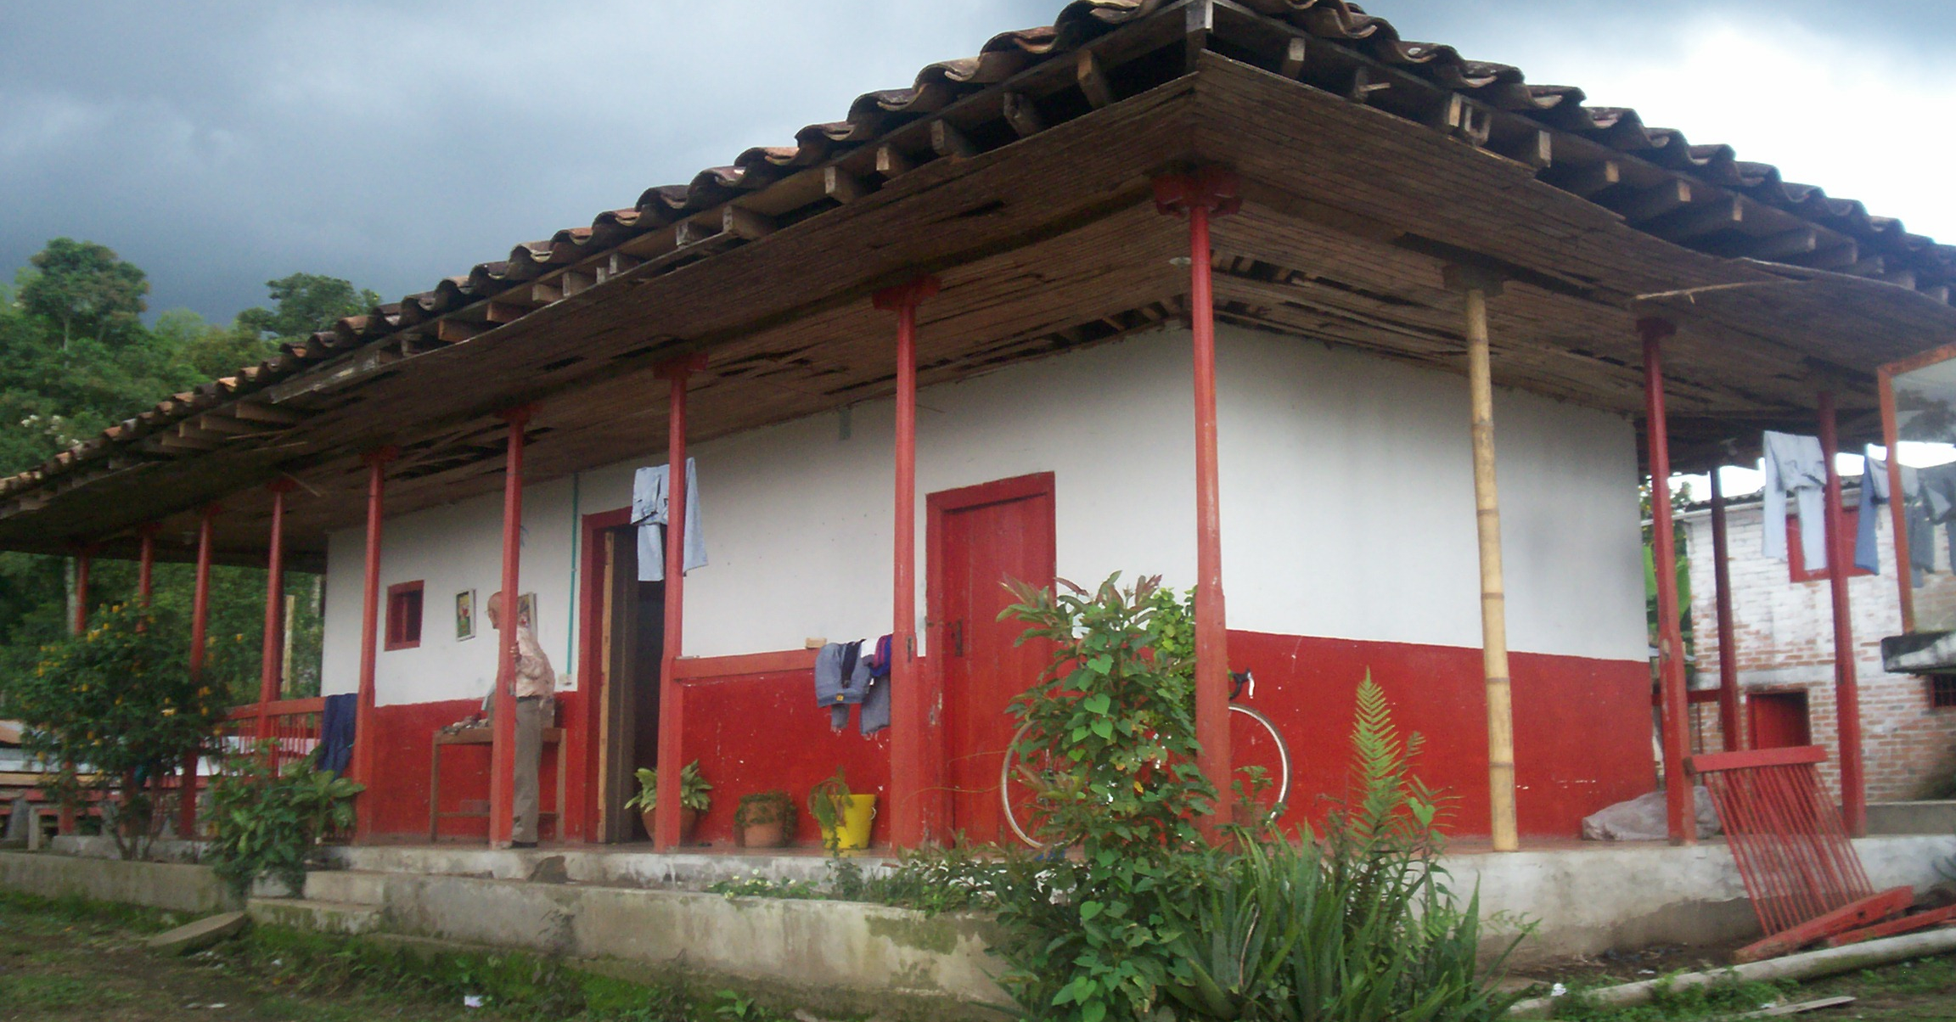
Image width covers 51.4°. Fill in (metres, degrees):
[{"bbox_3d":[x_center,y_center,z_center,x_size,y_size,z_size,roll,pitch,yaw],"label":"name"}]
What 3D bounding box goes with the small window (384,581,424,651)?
[{"bbox_3d":[-4.882,0.896,17.316,0.120,0.563,0.678,7,-11,-41],"label":"small window"}]

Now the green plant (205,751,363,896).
[{"bbox_3d":[-4.831,2.179,14.150,0.880,0.980,1.000,7,-11,-40],"label":"green plant"}]

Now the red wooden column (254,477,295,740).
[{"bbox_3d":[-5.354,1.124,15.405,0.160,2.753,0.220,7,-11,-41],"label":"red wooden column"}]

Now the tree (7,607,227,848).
[{"bbox_3d":[-6.625,1.681,15.707,1.450,1.978,1.550,7,-11,-41],"label":"tree"}]

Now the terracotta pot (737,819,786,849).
[{"bbox_3d":[-1.253,1.846,11.881,0.270,0.240,0.270,7,-11,-41],"label":"terracotta pot"}]

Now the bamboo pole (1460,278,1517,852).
[{"bbox_3d":[2.405,0.235,9.517,0.108,2.660,0.108,7,-11,-41],"label":"bamboo pole"}]

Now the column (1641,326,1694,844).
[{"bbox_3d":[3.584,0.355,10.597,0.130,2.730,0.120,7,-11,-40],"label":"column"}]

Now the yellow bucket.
[{"bbox_3d":[-0.698,1.694,11.054,0.295,0.290,0.295,0,-8,0],"label":"yellow bucket"}]

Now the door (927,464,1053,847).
[{"bbox_3d":[0.073,0.880,11.772,0.120,2.083,1.105,7,-11,-40],"label":"door"}]

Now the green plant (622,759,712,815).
[{"bbox_3d":[-2.002,1.776,13.098,0.500,0.360,0.530,0,-8,0],"label":"green plant"}]

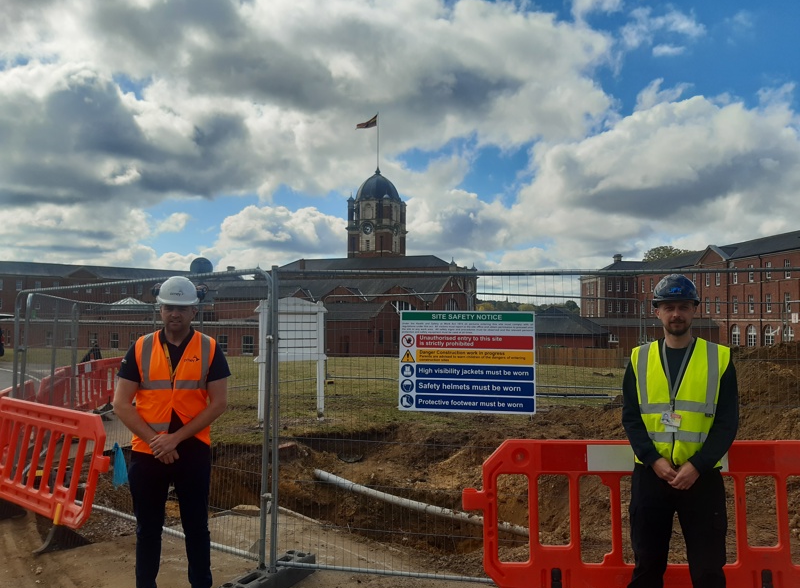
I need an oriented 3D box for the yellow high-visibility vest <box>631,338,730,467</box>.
[{"bbox_3d":[1.307,0.492,2.800,0.460,0.600,0.280,-1,-2,27],"label":"yellow high-visibility vest"}]

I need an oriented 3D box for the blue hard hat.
[{"bbox_3d":[1.288,-0.014,2.800,0.220,0.155,0.285,0,-2,25],"label":"blue hard hat"}]

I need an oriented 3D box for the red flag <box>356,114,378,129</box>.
[{"bbox_3d":[-5.409,-28.707,100.000,3.500,2.200,0.600,0,-2,0],"label":"red flag"}]

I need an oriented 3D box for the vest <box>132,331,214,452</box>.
[{"bbox_3d":[-1.149,0.488,3.070,0.415,0.620,0.280,1,-2,-15],"label":"vest"}]

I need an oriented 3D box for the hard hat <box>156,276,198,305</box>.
[{"bbox_3d":[-1.134,-0.015,3.070,0.215,0.150,0.280,1,-2,-14],"label":"hard hat"}]

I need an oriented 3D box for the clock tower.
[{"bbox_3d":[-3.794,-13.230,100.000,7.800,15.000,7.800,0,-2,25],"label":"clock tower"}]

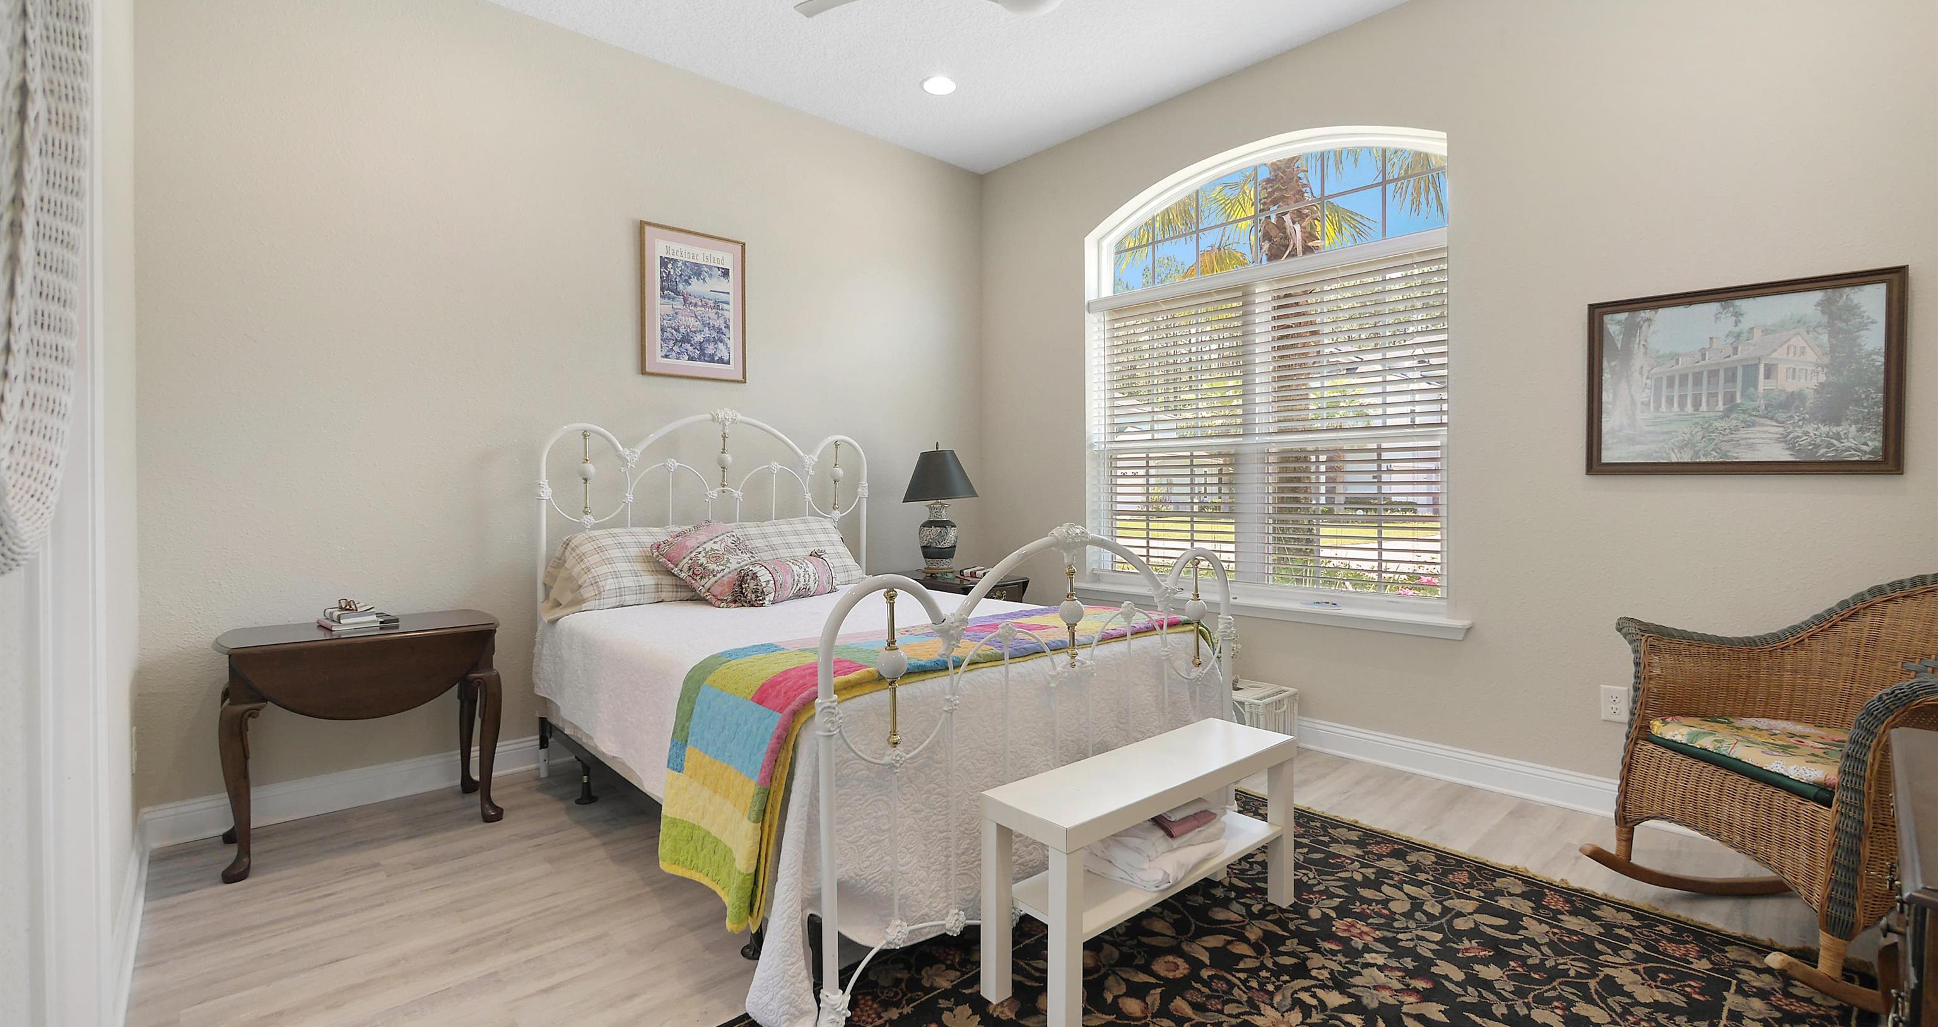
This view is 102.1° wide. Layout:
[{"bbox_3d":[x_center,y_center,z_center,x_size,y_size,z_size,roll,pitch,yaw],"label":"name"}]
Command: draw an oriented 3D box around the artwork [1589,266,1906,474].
[{"bbox_3d":[2.420,-0.422,2.488,0.030,0.592,0.722,-2,2,-44],"label":"artwork"}]

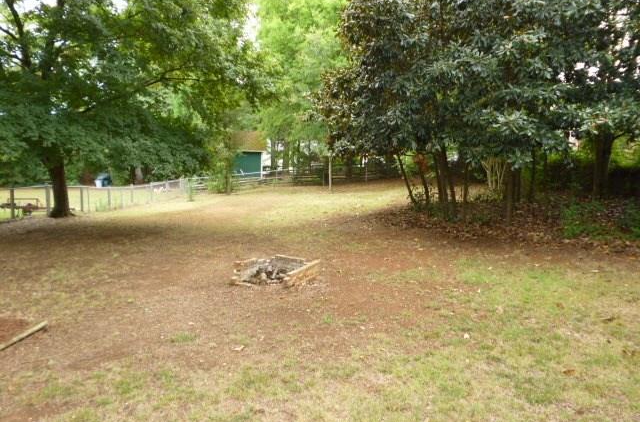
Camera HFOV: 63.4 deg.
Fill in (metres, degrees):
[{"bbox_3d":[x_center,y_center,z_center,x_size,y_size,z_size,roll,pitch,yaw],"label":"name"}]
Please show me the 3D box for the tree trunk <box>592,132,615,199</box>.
[{"bbox_3d":[10.678,-1.714,19.500,0.700,2.561,0.660,0,5,0],"label":"tree trunk"}]

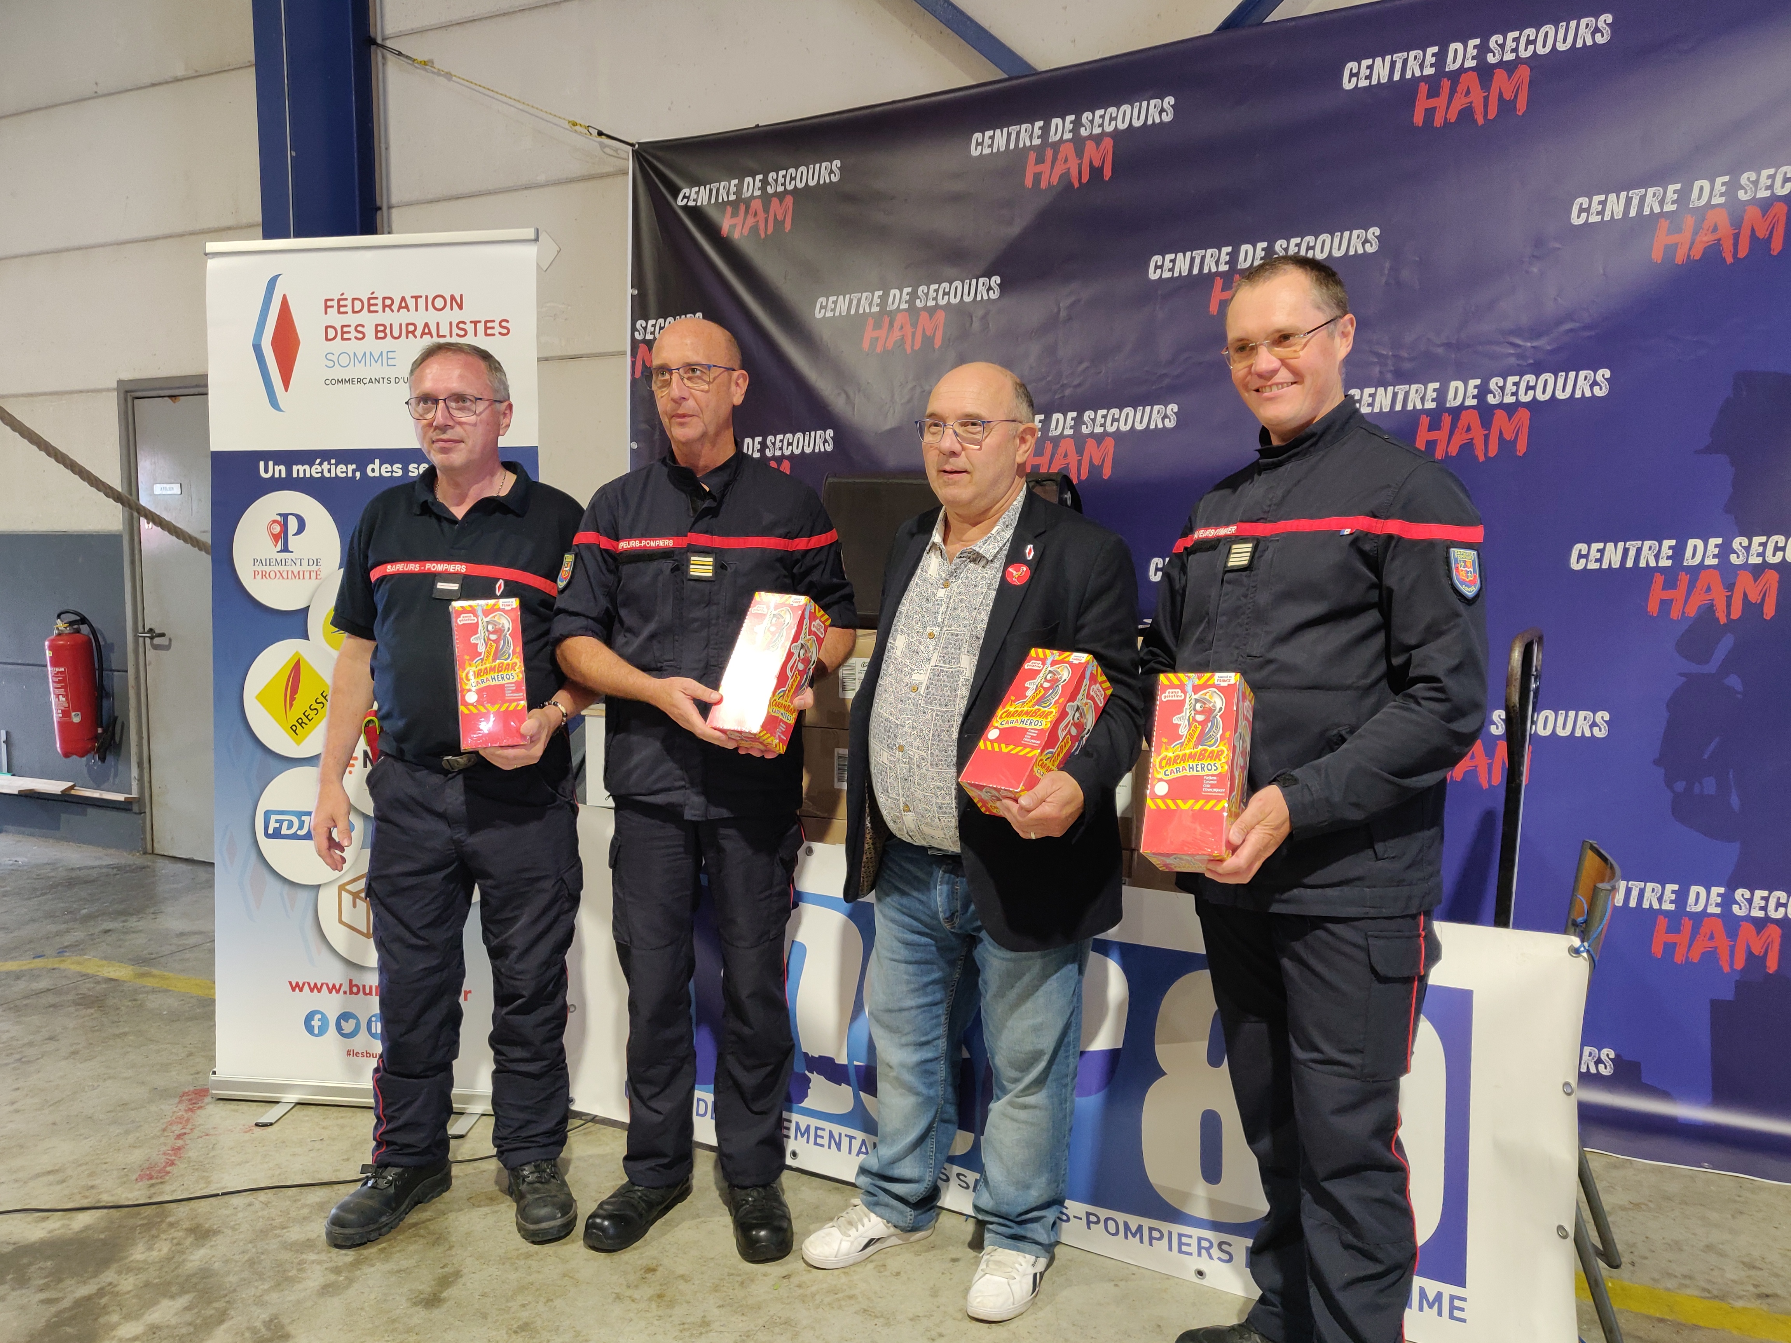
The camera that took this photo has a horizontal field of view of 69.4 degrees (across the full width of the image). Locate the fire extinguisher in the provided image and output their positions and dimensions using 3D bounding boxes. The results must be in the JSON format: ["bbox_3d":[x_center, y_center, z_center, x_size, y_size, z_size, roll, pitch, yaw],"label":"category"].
[{"bbox_3d":[-3.816,0.065,6.040,0.270,0.680,0.210,1,4,20],"label":"fire extinguisher"}]

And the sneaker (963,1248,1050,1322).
[{"bbox_3d":[0.213,1.056,2.366,0.112,0.115,0.295,1,4,16],"label":"sneaker"}]

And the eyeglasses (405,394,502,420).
[{"bbox_3d":[-0.820,-0.489,2.433,0.142,0.045,0.145,-2,8,5],"label":"eyeglasses"}]

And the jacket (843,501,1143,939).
[{"bbox_3d":[0.165,0.072,2.281,0.560,0.810,0.420,2,5,31],"label":"jacket"}]

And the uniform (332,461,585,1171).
[{"bbox_3d":[-0.845,0.310,2.529,0.500,1.430,0.360,0,4,-5],"label":"uniform"}]

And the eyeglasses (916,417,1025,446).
[{"bbox_3d":[0.137,-0.414,2.223,0.142,0.046,0.145,8,14,37],"label":"eyeglasses"}]

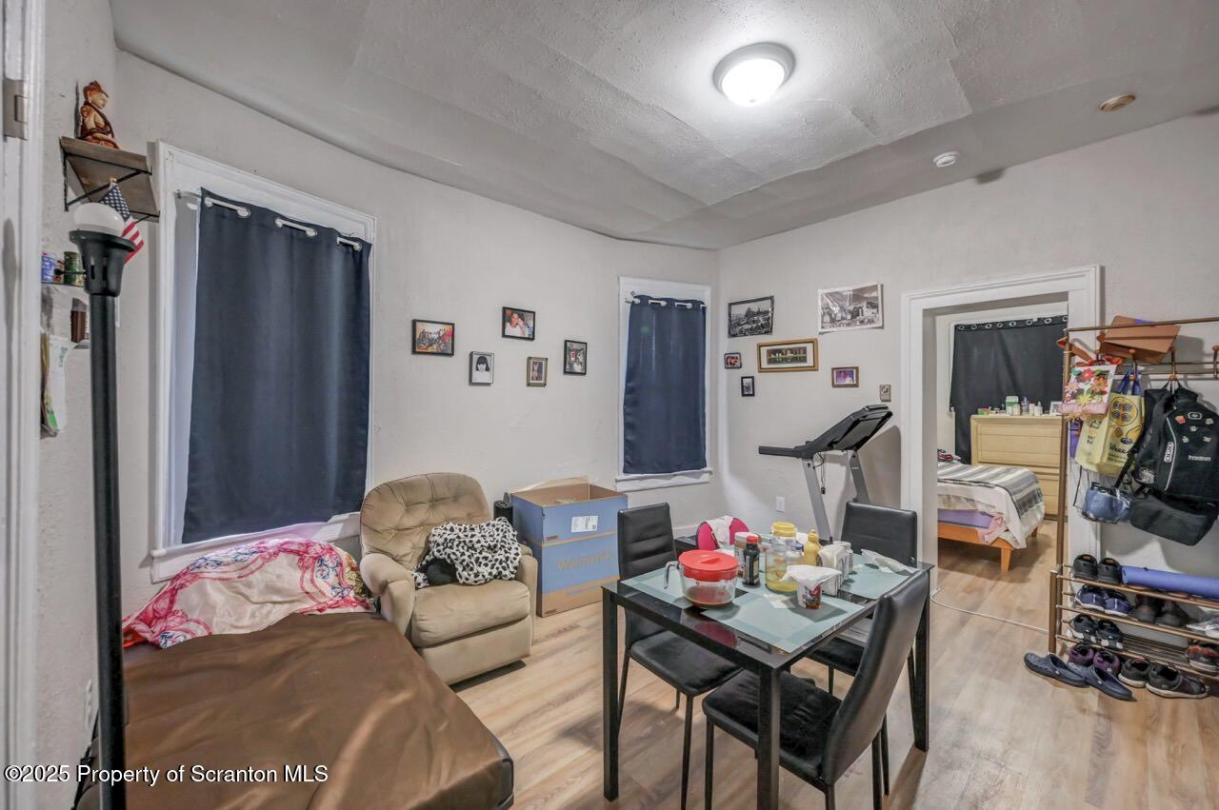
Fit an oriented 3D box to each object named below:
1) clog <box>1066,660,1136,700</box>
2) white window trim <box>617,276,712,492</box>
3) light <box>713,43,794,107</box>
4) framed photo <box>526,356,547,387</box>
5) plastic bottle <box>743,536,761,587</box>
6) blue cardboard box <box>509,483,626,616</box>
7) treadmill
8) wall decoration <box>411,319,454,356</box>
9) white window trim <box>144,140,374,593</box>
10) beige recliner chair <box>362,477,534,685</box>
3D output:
[{"bbox_3d":[2.400,1.330,2.328,0.100,0.100,0.265,0,0,-17],"label":"clog"},{"bbox_3d":[0.530,-0.189,4.315,0.970,1.870,0.100,0,0,-23],"label":"white window trim"},{"bbox_3d":[0.645,-1.425,2.120,0.355,0.130,0.355,0,0,0],"label":"light"},{"bbox_3d":[-0.561,-0.253,3.663,0.178,0.222,0.022,0,0,-42],"label":"framed photo"},{"bbox_3d":[0.508,0.556,1.695,0.061,0.168,0.061,0,0,0],"label":"plastic bottle"},{"bbox_3d":[-0.298,1.013,3.480,0.680,0.730,0.540,0,0,-33],"label":"blue cardboard box"},{"bbox_3d":[1.265,0.695,3.455,0.760,1.390,1.620,0,0,-45],"label":"treadmill"},{"bbox_3d":[-1.149,-0.436,3.109,0.268,0.220,0.022,0,0,-42],"label":"wall decoration"},{"bbox_3d":[-1.660,-0.180,2.435,0.100,1.880,0.990,0,0,32],"label":"white window trim"},{"bbox_3d":[-0.925,0.910,2.711,0.800,0.960,0.870,0,0,-33],"label":"beige recliner chair"}]

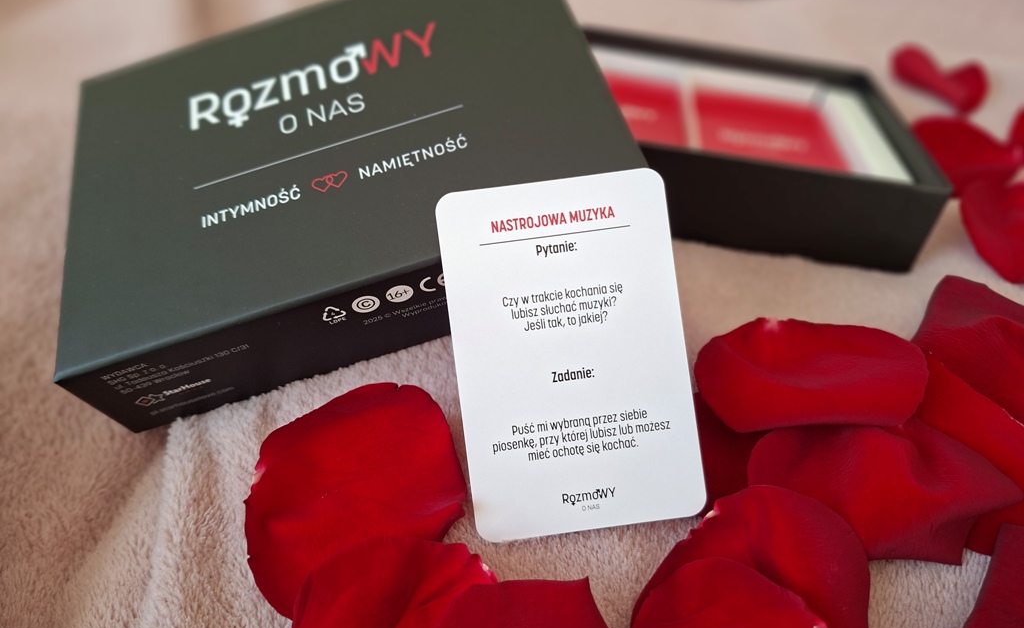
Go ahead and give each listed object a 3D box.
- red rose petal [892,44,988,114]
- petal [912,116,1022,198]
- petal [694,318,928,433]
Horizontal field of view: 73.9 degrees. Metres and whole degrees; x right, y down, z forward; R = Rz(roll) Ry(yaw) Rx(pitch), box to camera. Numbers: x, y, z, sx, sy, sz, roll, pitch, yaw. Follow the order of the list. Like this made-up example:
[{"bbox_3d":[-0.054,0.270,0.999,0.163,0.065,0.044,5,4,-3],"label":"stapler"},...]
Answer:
[{"bbox_3d":[0.205,-0.112,0.326,0.042,0.018,0.032,5,43,7],"label":"red rose petal"},{"bbox_3d":[0.180,-0.063,0.272,0.048,0.014,0.038,3,43,5],"label":"petal"},{"bbox_3d":[0.084,0.018,0.191,0.062,0.014,0.033,1,42,5],"label":"petal"}]

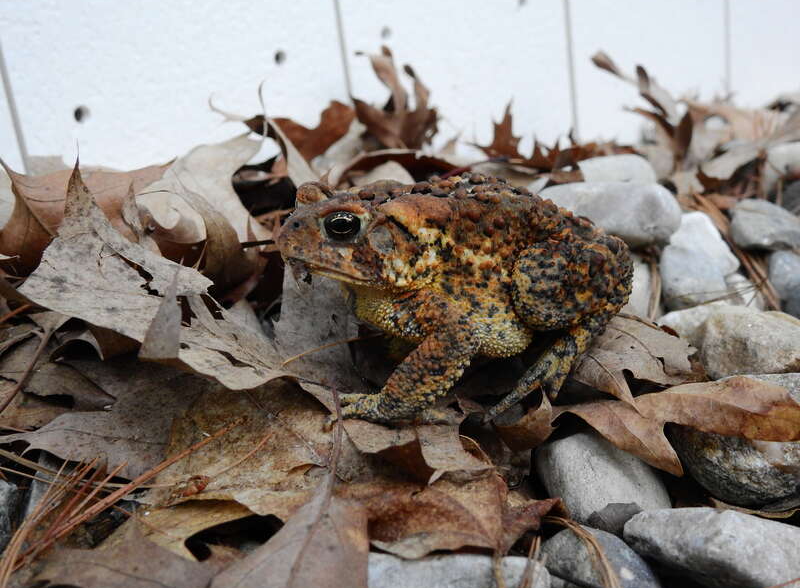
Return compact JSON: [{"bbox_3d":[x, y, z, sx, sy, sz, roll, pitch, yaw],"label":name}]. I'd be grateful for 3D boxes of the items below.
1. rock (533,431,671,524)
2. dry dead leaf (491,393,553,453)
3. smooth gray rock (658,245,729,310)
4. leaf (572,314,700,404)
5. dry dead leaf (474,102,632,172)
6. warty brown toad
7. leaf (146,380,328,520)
[{"bbox_3d":[0.045,0.042,0.220,0.034,0.021,0.025,11,29,41],"label":"rock"},{"bbox_3d":[0.028,0.029,0.222,0.015,0.011,0.011,-9,21,0],"label":"dry dead leaf"},{"bbox_3d":[0.088,-0.005,0.297,0.021,0.018,0.020,-9,21,0],"label":"smooth gray rock"},{"bbox_3d":[0.056,0.016,0.239,0.031,0.013,0.036,-9,21,0],"label":"leaf"},{"bbox_3d":[0.056,-0.056,0.360,0.055,0.023,0.020,-5,22,9],"label":"dry dead leaf"},{"bbox_3d":[0.013,0.000,0.234,0.083,0.051,0.055,-13,22,-12],"label":"warty brown toad"},{"bbox_3d":[-0.037,0.034,0.224,0.042,0.013,0.048,-9,21,0],"label":"leaf"}]

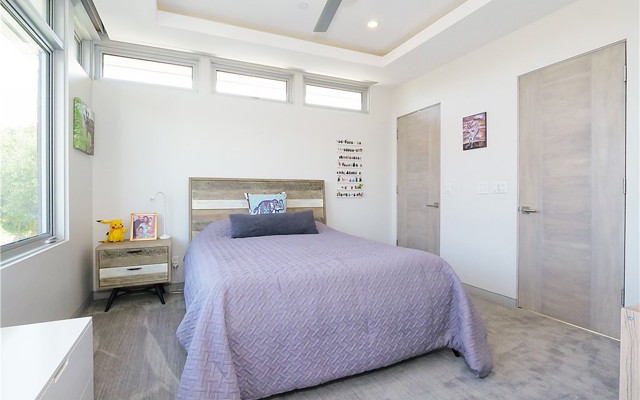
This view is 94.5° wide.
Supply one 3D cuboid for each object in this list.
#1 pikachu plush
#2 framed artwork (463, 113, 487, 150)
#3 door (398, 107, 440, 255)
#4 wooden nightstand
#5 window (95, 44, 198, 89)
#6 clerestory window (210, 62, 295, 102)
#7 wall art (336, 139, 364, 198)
[{"bbox_3d":[-2.027,0.296,2.869,0.175,0.222,0.200,0,0,40],"label":"pikachu plush"},{"bbox_3d":[1.622,-0.707,3.102,0.030,0.349,0.254,0,0,-25],"label":"framed artwork"},{"bbox_3d":[1.294,-0.086,3.885,0.045,2.157,0.779,0,0,-25],"label":"door"},{"bbox_3d":[-1.790,0.717,2.918,0.582,0.575,0.385,0,0,-23],"label":"wooden nightstand"},{"bbox_3d":[-1.802,-1.389,3.135,0.963,0.343,0.080,0,0,-23],"label":"window"},{"bbox_3d":[-0.789,-1.409,3.575,0.971,0.364,0.080,0,0,-23],"label":"clerestory window"},{"bbox_3d":[0.414,-0.420,4.049,0.422,0.800,0.040,0,0,-23],"label":"wall art"}]

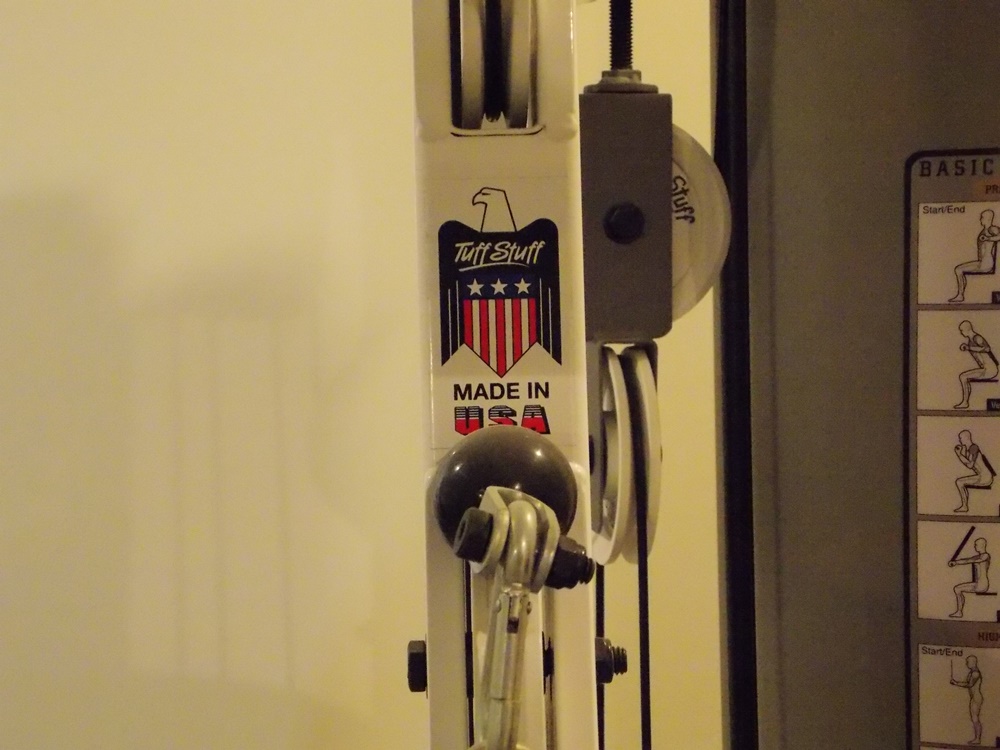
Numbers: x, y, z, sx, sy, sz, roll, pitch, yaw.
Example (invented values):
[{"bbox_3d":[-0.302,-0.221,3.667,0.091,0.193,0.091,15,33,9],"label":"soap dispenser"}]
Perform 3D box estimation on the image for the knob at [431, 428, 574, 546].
[{"bbox_3d":[0.002,0.038,0.582,0.044,0.044,0.044,-1,5,0],"label":"knob"}]

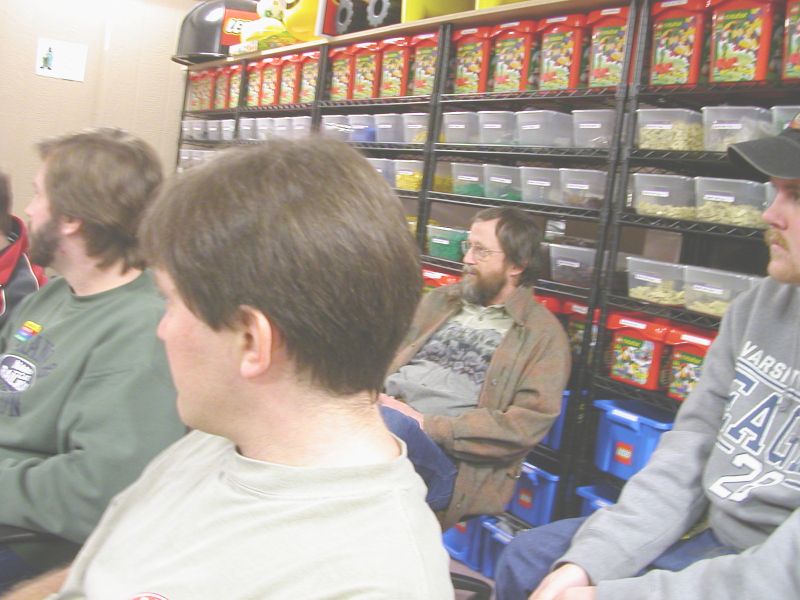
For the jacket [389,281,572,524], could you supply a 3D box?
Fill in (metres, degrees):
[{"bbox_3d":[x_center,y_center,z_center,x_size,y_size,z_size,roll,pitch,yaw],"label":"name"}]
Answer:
[{"bbox_3d":[0.201,0.275,2.250,0.420,0.650,0.520,-1,10,-45],"label":"jacket"}]

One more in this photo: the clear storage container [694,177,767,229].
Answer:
[{"bbox_3d":[0.960,-0.255,2.287,0.320,0.110,0.186,1,9,-34],"label":"clear storage container"}]

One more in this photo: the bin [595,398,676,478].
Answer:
[{"bbox_3d":[0.774,0.403,2.493,0.360,0.190,0.250,1,9,-33],"label":"bin"}]

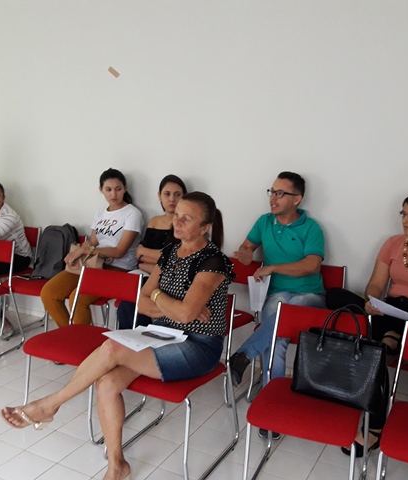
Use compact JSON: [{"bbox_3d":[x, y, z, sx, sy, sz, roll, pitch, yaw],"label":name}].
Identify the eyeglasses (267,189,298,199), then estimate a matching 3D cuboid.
[{"bbox_3d":[0.464,-0.265,2.984,0.145,0.048,0.140,4,7,-36],"label":"eyeglasses"}]

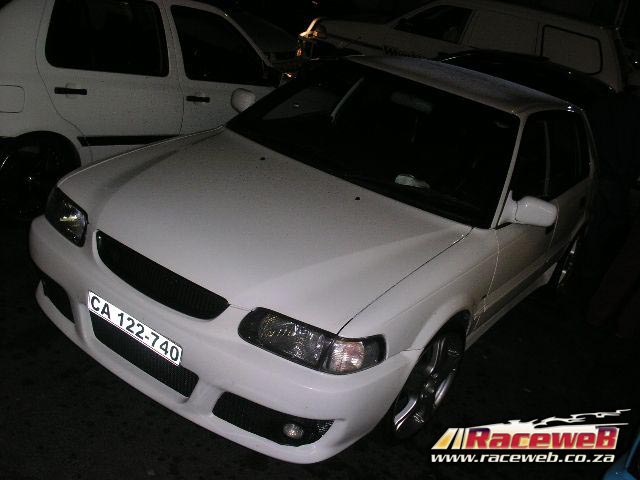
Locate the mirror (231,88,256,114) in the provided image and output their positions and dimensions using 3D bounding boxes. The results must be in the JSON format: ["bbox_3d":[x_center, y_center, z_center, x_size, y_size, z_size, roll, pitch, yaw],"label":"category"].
[{"bbox_3d":[-0.452,-0.754,3.908,0.217,0.162,0.182,24,22,27],"label":"mirror"}]

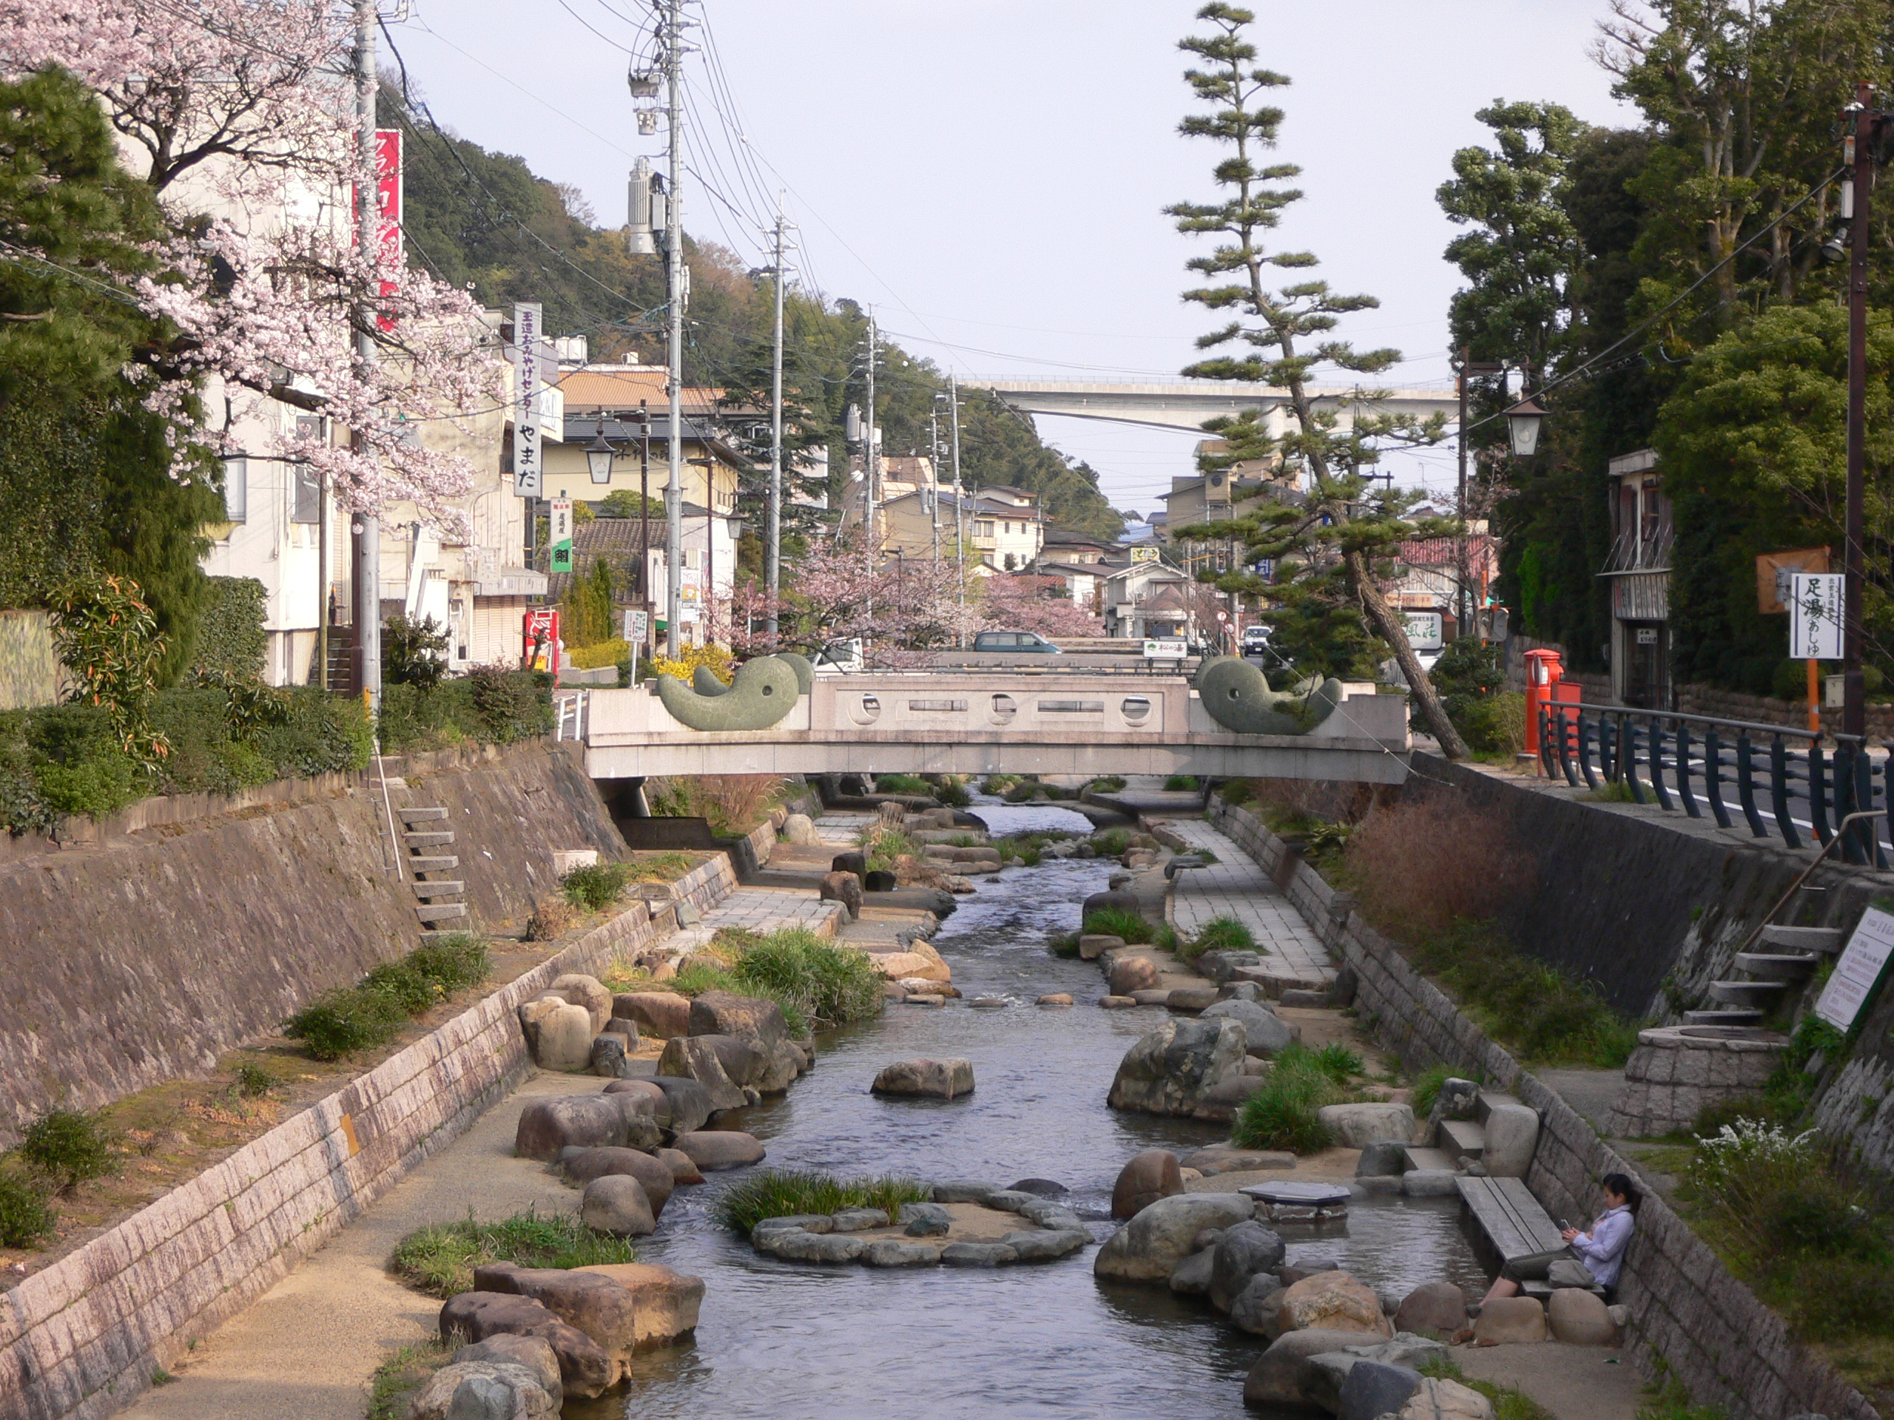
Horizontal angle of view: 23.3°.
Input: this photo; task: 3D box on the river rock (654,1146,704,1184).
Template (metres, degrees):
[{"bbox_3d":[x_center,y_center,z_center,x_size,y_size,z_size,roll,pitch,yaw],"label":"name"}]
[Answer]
[{"bbox_3d":[-2.315,3.913,39.400,0.460,0.320,0.460,0,1,1],"label":"river rock"}]

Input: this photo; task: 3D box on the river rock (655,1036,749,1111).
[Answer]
[{"bbox_3d":[-2.435,3.620,45.708,0.937,0.692,0.692,0,1,2],"label":"river rock"}]

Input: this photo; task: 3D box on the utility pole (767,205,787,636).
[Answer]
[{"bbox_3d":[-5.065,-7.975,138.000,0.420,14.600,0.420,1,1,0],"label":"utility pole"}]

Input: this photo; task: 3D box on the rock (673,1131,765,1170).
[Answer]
[{"bbox_3d":[-1.946,3.748,39.000,0.790,0.320,0.520,0,1,0],"label":"rock"}]

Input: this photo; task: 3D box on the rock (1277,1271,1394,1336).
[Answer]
[{"bbox_3d":[2.375,3.628,28.000,0.690,0.420,0.550,0,1,0],"label":"rock"}]

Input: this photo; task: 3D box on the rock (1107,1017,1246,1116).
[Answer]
[{"bbox_3d":[2.288,3.553,45.700,1.360,0.920,1.150,0,1,1],"label":"rock"}]

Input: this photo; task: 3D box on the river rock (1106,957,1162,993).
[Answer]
[{"bbox_3d":[2.354,3.340,57.800,0.670,0.470,0.600,0,1,1],"label":"river rock"}]

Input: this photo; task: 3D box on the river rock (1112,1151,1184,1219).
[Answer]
[{"bbox_3d":[1.642,3.869,37.500,0.600,0.570,0.580,0,1,1],"label":"river rock"}]

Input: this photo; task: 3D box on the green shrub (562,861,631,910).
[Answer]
[{"bbox_3d":[-4.534,2.282,59.553,0.875,0.611,0.814,0,1,2],"label":"green shrub"}]

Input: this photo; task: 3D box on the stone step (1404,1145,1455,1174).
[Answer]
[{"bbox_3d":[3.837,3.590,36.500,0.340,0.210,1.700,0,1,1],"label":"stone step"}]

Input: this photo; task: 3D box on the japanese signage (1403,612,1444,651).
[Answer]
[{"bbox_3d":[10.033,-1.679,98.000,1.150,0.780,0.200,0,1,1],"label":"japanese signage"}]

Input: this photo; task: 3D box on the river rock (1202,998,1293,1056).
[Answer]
[{"bbox_3d":[3.237,3.419,49.400,0.990,0.620,0.850,0,1,0],"label":"river rock"}]

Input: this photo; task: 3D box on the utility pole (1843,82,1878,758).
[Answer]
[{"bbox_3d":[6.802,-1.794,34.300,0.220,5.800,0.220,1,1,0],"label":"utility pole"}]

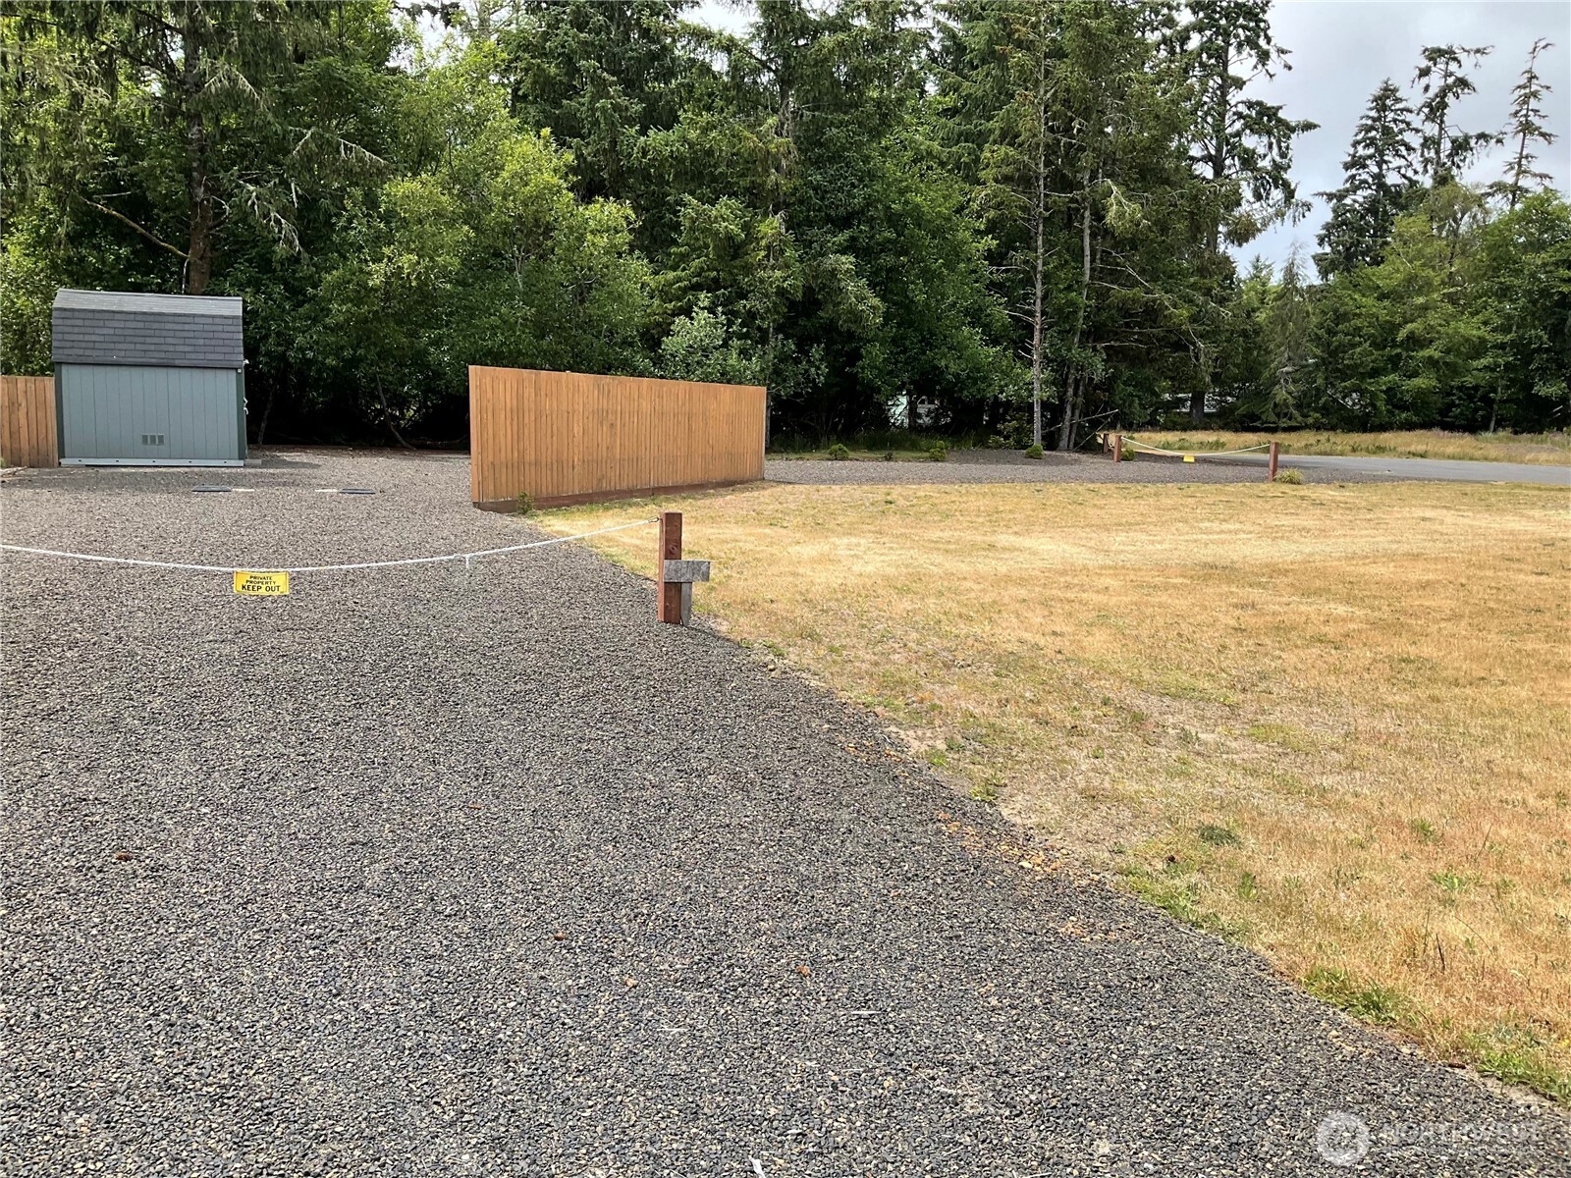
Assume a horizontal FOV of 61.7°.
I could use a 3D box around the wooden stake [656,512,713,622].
[{"bbox_3d":[-0.772,-0.164,10.276,0.390,0.860,0.175,-2,8,-26],"label":"wooden stake"}]

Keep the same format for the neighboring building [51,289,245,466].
[{"bbox_3d":[-11.886,-3.949,24.885,3.128,3.191,2.600,-2,8,-21],"label":"neighboring building"}]

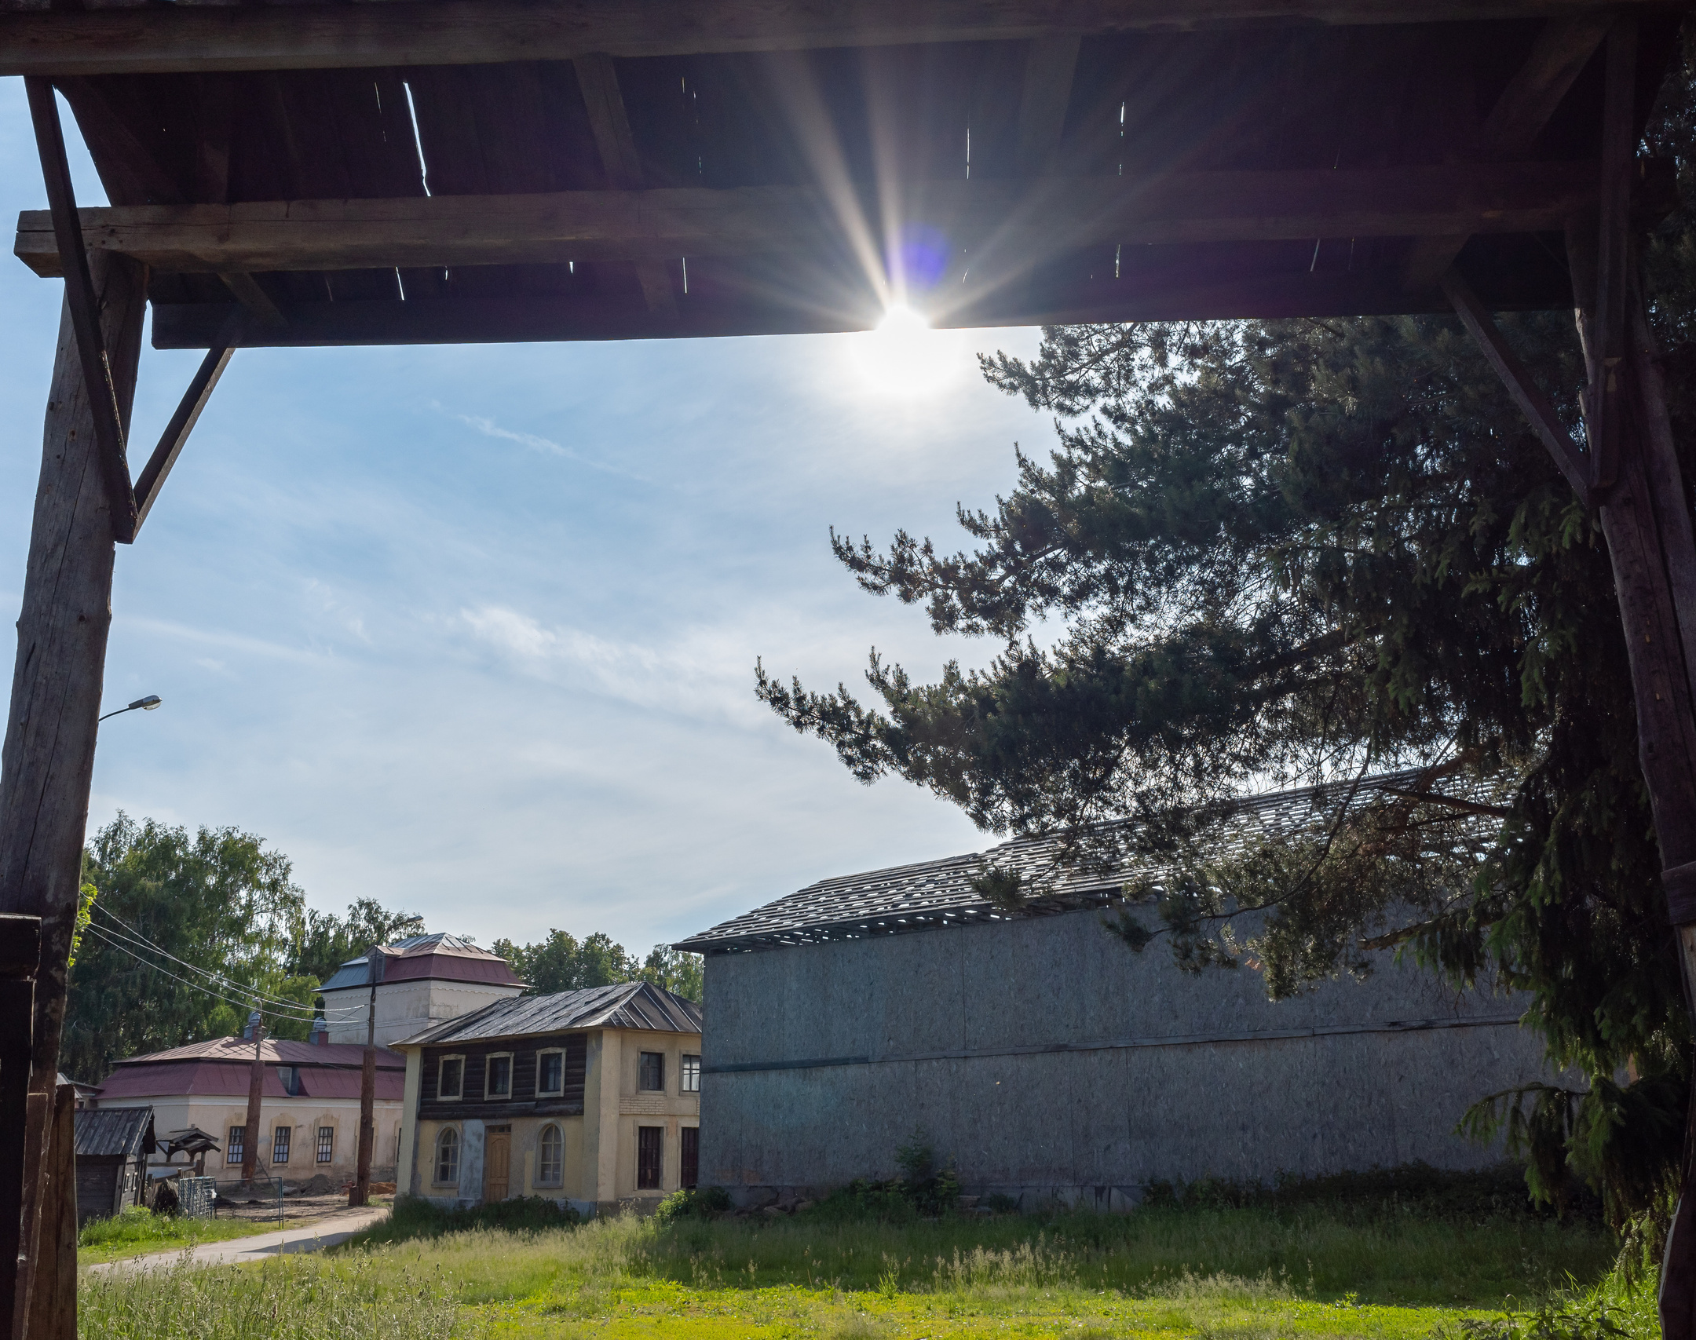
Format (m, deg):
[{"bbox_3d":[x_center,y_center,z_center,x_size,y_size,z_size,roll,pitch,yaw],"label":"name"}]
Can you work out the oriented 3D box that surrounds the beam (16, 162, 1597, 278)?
[{"bbox_3d":[-0.046,-1.415,4.917,5.160,0.165,0.125,-1,-18,2],"label":"beam"}]

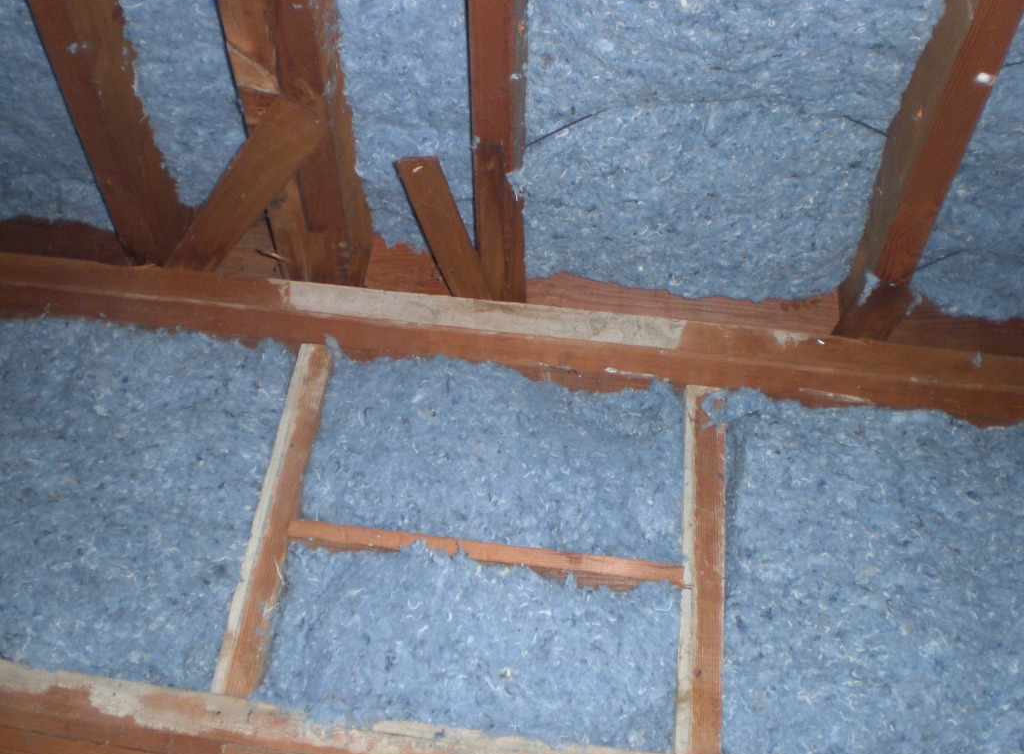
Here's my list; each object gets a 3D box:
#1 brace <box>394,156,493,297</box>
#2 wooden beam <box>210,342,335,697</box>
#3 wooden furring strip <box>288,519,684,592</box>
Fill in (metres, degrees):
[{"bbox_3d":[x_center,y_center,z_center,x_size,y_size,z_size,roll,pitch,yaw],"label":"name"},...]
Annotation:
[{"bbox_3d":[-0.062,-0.145,1.155,0.038,0.022,0.214,-5,-41,15],"label":"brace"},{"bbox_3d":[-0.225,0.143,1.110,0.035,0.369,0.080,6,-33,3],"label":"wooden beam"},{"bbox_3d":[-0.026,0.176,1.074,0.374,0.018,0.045,6,-33,3],"label":"wooden furring strip"}]

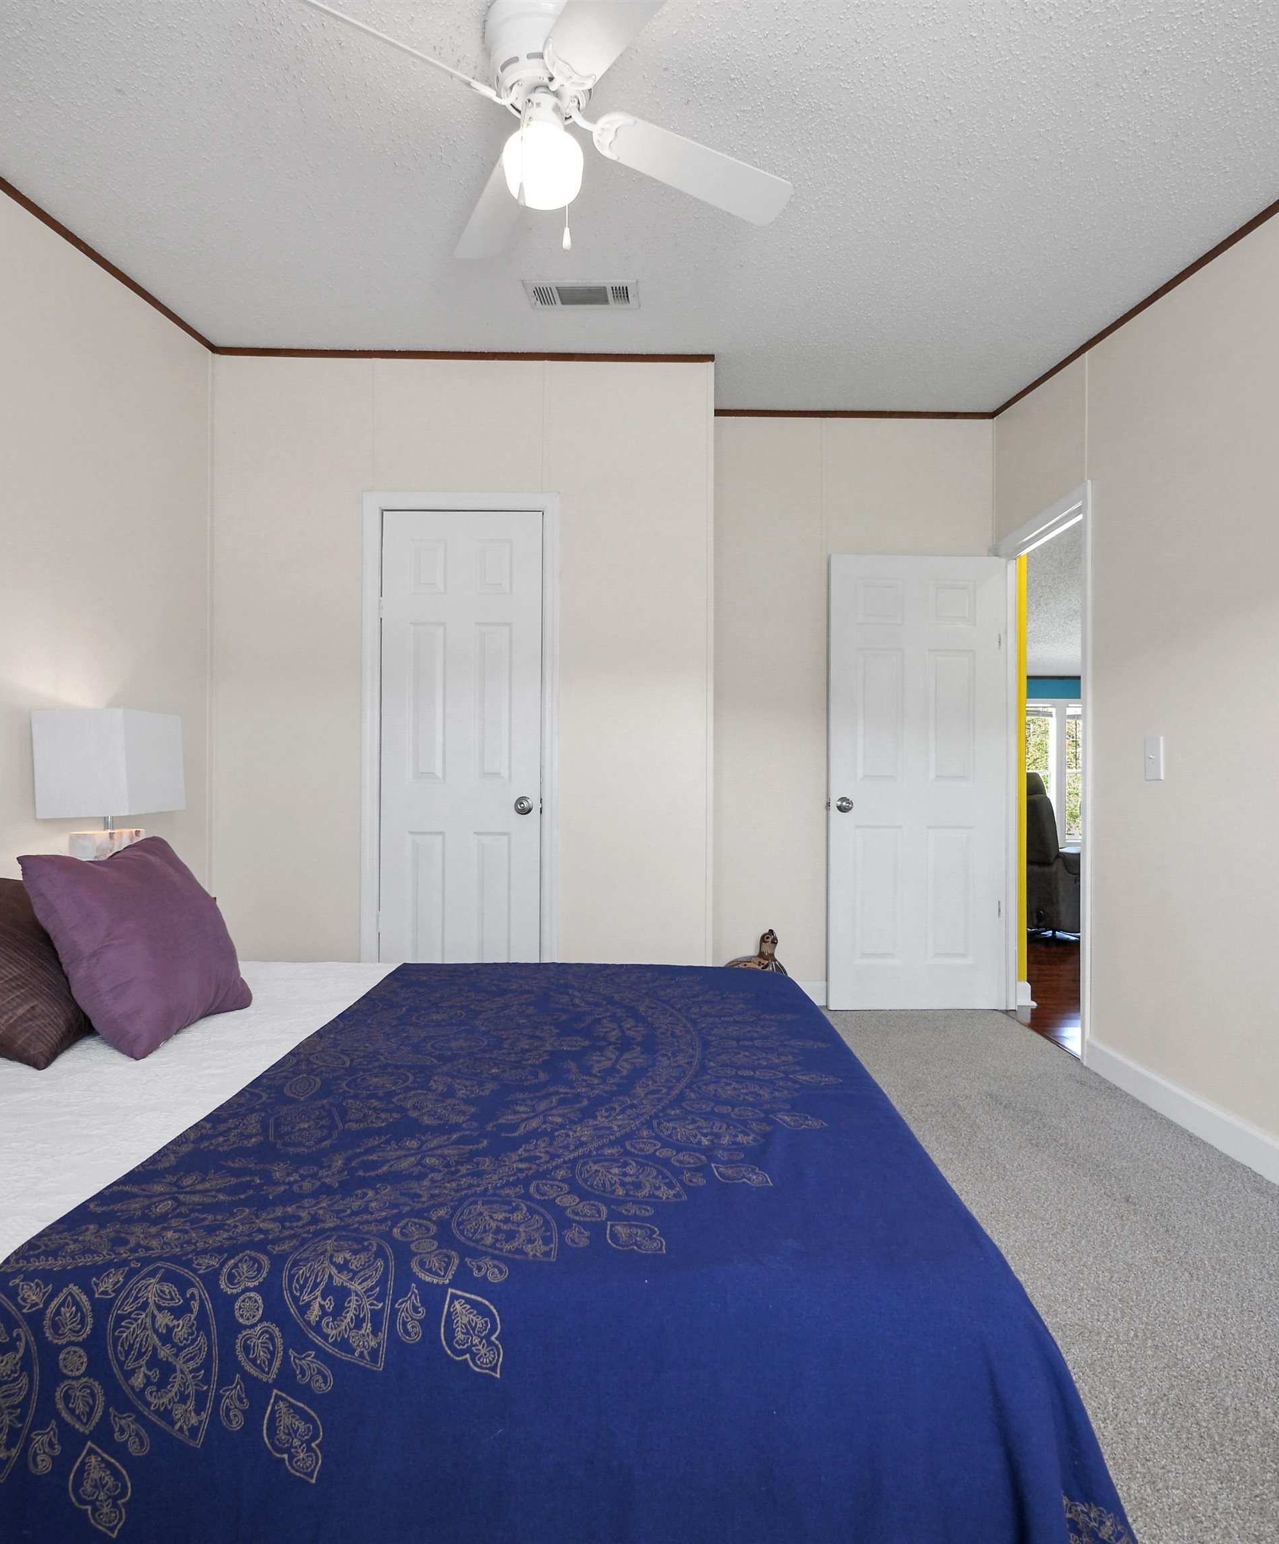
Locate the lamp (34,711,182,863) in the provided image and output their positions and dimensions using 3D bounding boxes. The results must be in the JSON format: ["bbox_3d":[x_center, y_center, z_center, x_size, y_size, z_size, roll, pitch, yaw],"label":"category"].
[{"bbox_3d":[-1.398,0.099,2.210,0.220,0.510,0.325,0,0,-6],"label":"lamp"}]

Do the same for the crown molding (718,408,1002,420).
[{"bbox_3d":[0.963,-1.644,3.820,1.320,0.035,0.025,0,0,-1],"label":"crown molding"}]

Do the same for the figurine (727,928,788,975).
[{"bbox_3d":[0.487,0.846,3.500,0.300,0.370,0.210,0,-1,30],"label":"figurine"}]

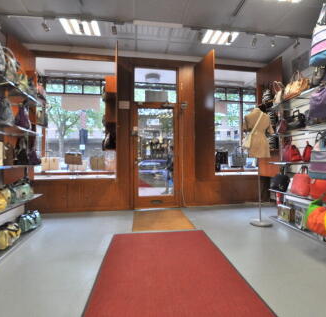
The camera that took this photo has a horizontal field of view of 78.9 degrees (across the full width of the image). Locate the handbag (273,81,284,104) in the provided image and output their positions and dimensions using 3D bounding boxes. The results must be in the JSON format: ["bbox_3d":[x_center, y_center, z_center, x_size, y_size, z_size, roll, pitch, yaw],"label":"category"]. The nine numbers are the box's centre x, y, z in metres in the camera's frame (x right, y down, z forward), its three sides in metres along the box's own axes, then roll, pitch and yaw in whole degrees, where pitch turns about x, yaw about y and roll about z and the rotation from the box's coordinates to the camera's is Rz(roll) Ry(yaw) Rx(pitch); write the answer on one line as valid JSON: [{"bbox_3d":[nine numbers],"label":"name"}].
[{"bbox_3d":[1.835,-1.044,3.159,0.120,0.330,0.200,0,-1,-18],"label":"handbag"}]

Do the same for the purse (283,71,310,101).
[{"bbox_3d":[1.761,-0.957,2.632,0.140,0.280,0.320,0,-1,-3],"label":"purse"}]

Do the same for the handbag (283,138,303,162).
[{"bbox_3d":[1.808,-0.117,2.753,0.130,0.320,0.230,0,-1,-27],"label":"handbag"}]

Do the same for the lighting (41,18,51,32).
[{"bbox_3d":[-1.385,-1.577,2.358,0.110,0.150,0.080,-1,-1,37],"label":"lighting"}]

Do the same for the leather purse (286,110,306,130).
[{"bbox_3d":[1.783,-0.506,2.677,0.130,0.230,0.240,0,-1,-18],"label":"leather purse"}]

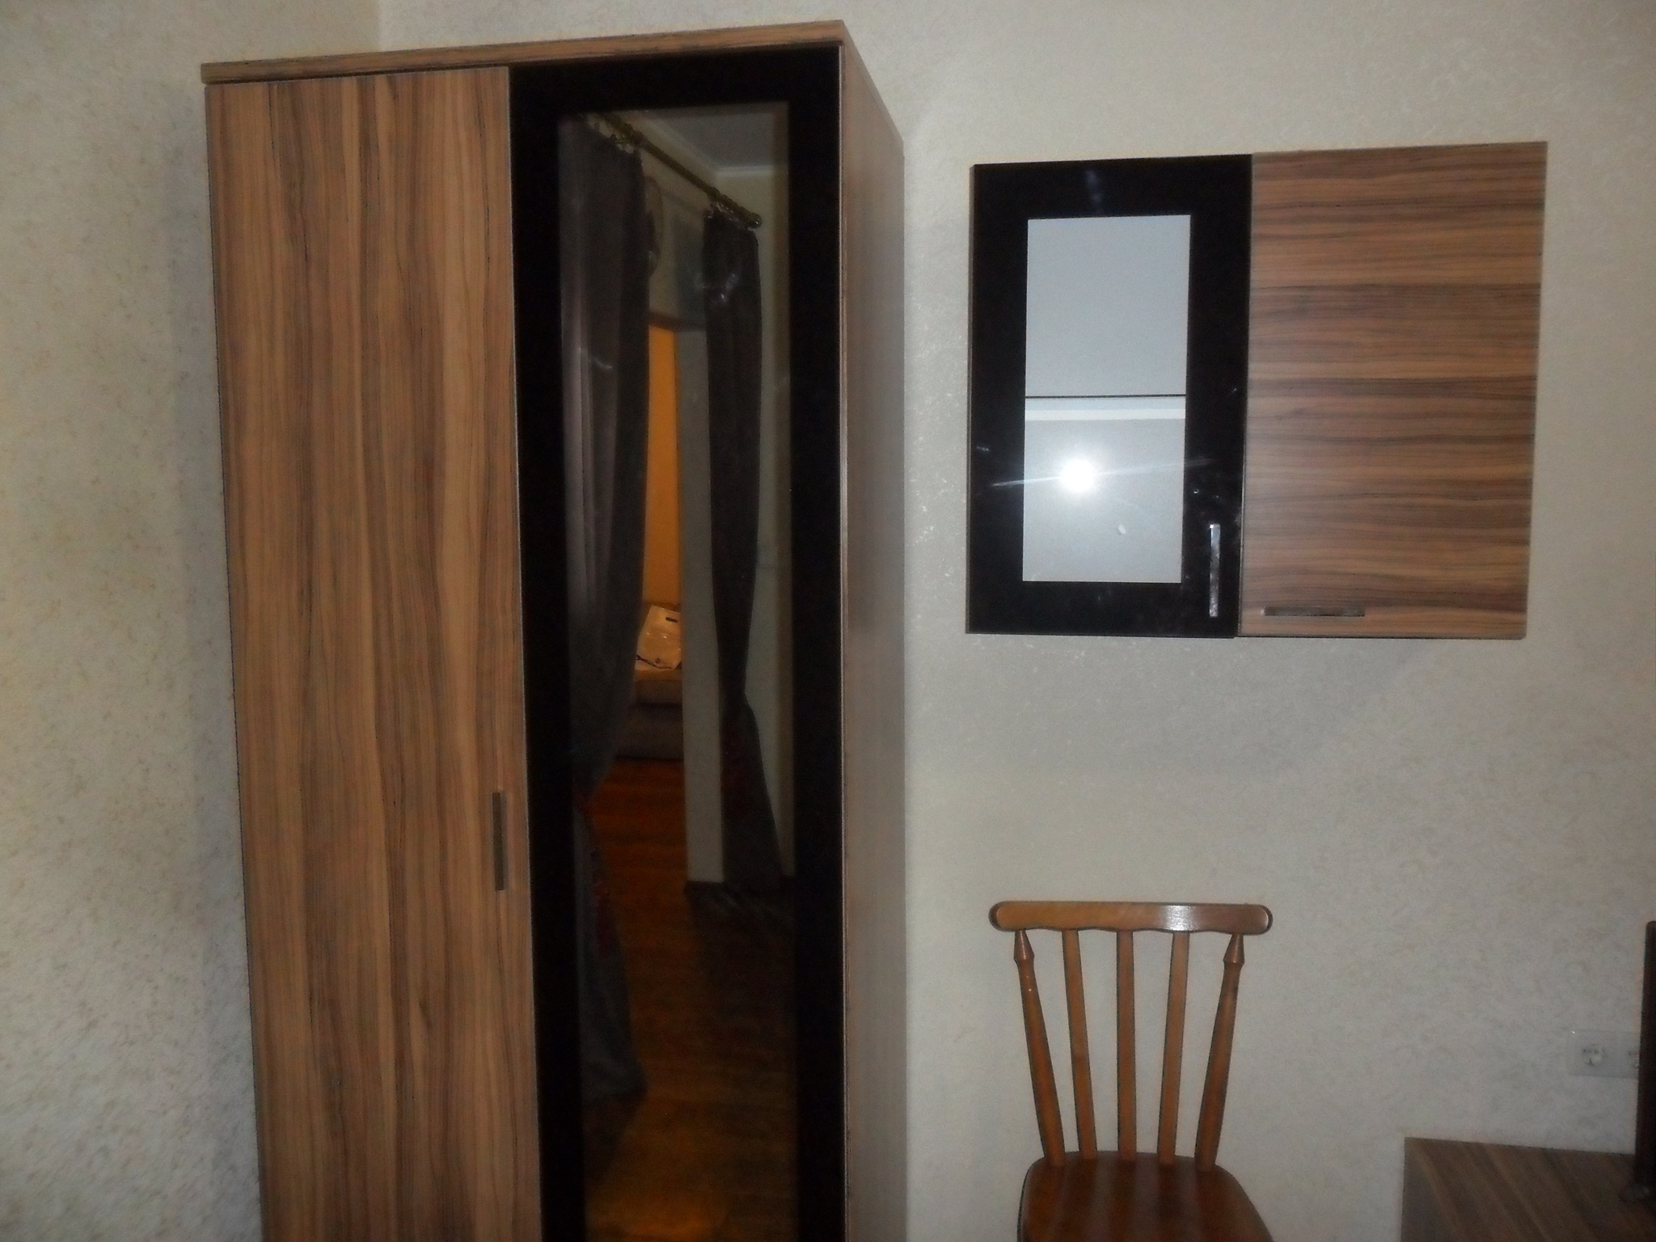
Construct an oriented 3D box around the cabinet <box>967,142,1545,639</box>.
[{"bbox_3d":[0.635,-0.339,2.036,0.800,0.700,0.300,1,6,10],"label":"cabinet"}]

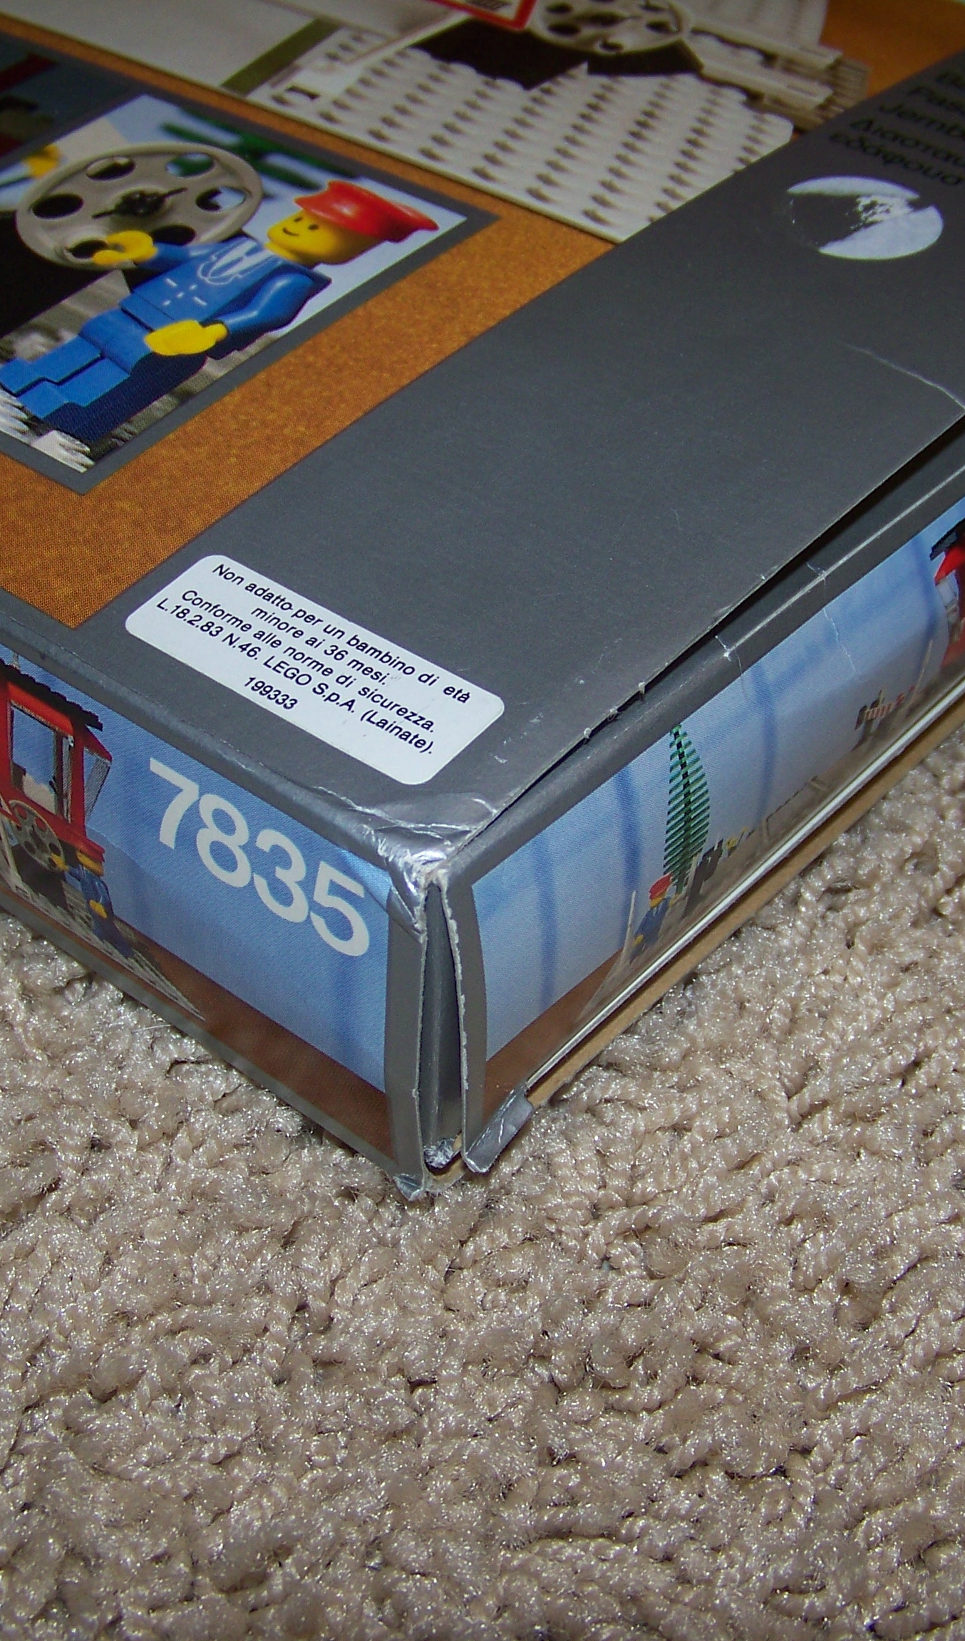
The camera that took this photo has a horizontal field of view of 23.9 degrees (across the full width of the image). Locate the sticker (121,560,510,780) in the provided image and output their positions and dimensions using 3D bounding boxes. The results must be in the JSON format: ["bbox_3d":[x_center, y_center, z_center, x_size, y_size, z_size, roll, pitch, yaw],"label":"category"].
[{"bbox_3d":[-0.020,-0.018,0.263,0.045,0.001,0.018,29,51,25],"label":"sticker"}]

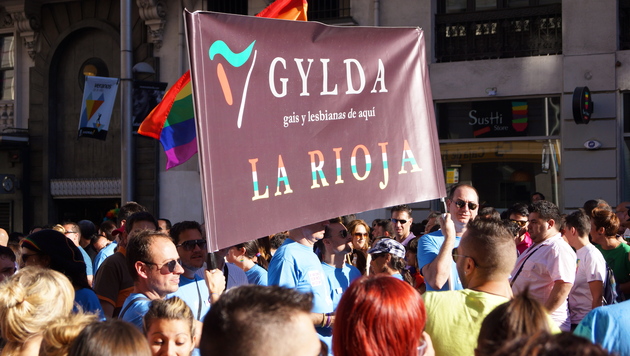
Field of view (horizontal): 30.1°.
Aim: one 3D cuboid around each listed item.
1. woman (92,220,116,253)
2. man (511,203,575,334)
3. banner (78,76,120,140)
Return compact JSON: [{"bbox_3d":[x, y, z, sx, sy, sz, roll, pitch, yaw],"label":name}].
[{"bbox_3d":[-2.205,1.251,12.282,0.460,1.600,0.320,1,-2,-37],"label":"woman"},{"bbox_3d":[1.440,1.025,7.380,0.420,1.760,0.560,1,-2,-34],"label":"man"},{"bbox_3d":[-4.081,-1.295,22.000,0.080,1.200,0.790,17,10,39],"label":"banner"}]

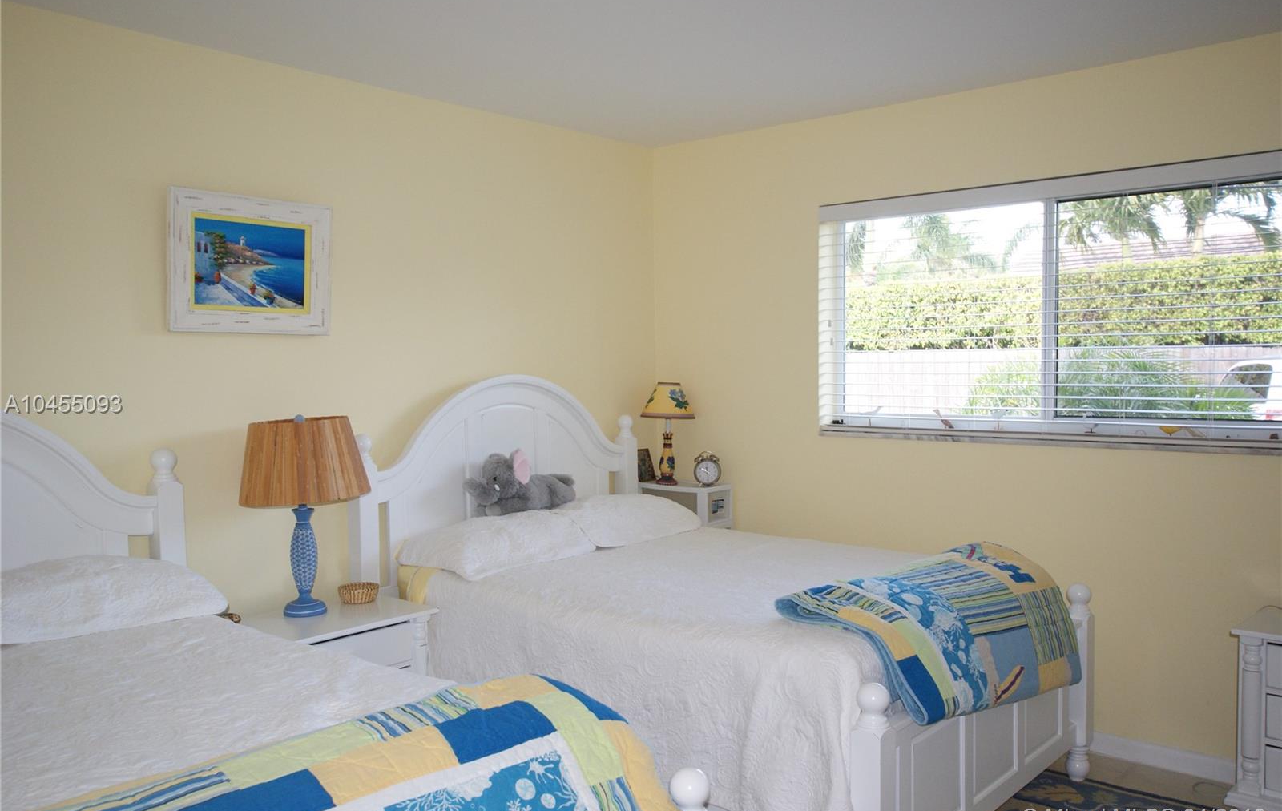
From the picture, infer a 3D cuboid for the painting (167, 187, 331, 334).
[{"bbox_3d":[-1.275,-0.459,3.530,0.030,0.443,0.556,1,3,41],"label":"painting"}]

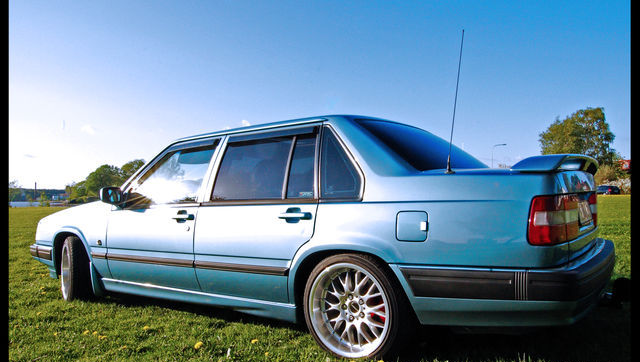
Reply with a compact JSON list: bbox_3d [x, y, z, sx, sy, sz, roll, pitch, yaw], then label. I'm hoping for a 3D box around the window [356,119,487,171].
[{"bbox_3d":[0.720,-0.211,3.142,0.708,0.094,1.230,38,20,29],"label":"window"}]

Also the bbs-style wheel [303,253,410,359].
[{"bbox_3d":[0.205,0.686,2.631,0.605,0.605,0.220,-3,-2,34],"label":"bbs-style wheel"}]

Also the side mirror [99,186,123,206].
[{"bbox_3d":[-1.558,0.117,3.554,0.120,0.135,0.190,-3,-2,34],"label":"side mirror"}]

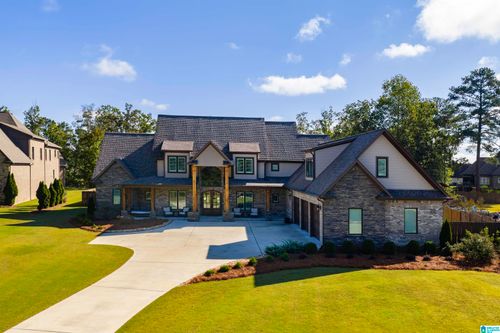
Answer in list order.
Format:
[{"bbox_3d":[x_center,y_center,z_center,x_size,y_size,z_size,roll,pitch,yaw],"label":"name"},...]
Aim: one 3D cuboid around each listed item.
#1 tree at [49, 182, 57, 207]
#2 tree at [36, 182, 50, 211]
[{"bbox_3d":[-23.373,3.314,46.000,1.050,2.840,1.050,1,0,-5],"label":"tree"},{"bbox_3d":[-22.472,3.156,42.300,1.400,3.265,1.400,1,0,-5],"label":"tree"}]

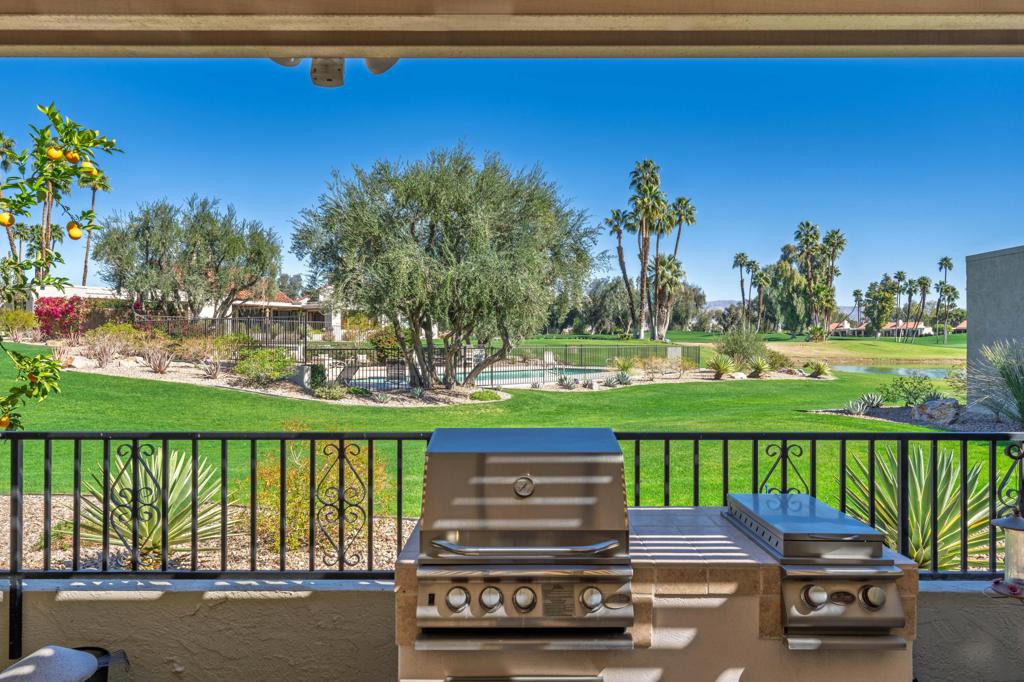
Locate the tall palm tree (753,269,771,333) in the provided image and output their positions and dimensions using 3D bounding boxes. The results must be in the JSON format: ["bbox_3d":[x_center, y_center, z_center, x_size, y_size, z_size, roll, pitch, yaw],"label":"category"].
[{"bbox_3d":[51.814,-8.220,142.000,3.746,13.318,3.746,0,0,0],"label":"tall palm tree"}]

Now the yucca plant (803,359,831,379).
[{"bbox_3d":[13.496,1.200,30.000,1.055,0.857,1.055,0,0,0],"label":"yucca plant"}]

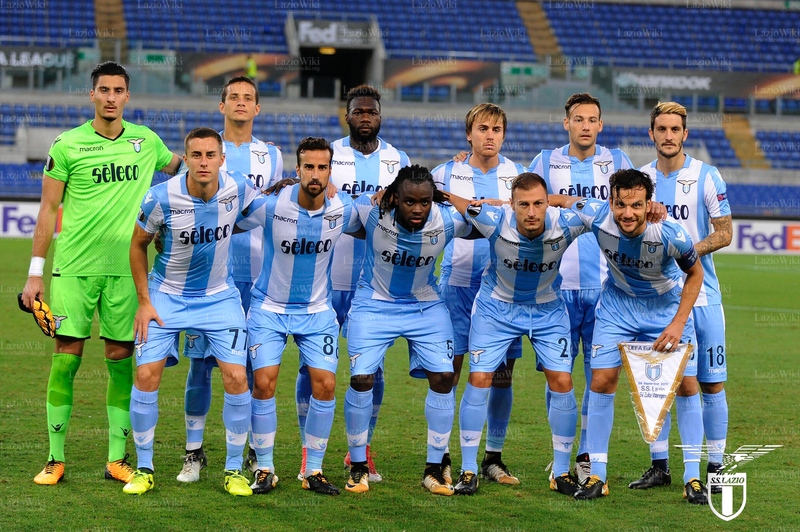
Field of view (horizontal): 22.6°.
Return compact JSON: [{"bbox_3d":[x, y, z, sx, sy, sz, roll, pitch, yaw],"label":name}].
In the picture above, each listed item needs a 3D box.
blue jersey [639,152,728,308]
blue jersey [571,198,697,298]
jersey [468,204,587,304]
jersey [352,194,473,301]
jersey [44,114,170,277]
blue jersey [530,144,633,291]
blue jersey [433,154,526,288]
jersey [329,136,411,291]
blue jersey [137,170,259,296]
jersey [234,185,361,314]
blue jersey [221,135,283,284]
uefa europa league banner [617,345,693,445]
[{"bbox_3d":[1.303,-0.167,9.420,0.480,0.700,0.280,2,2,17],"label":"blue jersey"},{"bbox_3d":[1.041,-0.069,8.870,0.540,0.530,0.320,9,47,10],"label":"blue jersey"},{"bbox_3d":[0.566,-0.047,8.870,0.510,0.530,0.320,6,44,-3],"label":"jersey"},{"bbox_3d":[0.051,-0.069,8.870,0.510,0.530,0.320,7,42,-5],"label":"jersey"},{"bbox_3d":[-1.368,-0.322,9.380,0.600,0.740,0.320,1,2,-9],"label":"jersey"},{"bbox_3d":[0.868,-0.228,9.500,0.500,0.680,0.270,1,2,2],"label":"blue jersey"},{"bbox_3d":[0.402,-0.209,9.500,0.500,0.660,0.270,1,2,0],"label":"blue jersey"},{"bbox_3d":[-0.168,-0.247,9.480,0.510,0.710,0.280,1,2,0],"label":"jersey"},{"bbox_3d":[-0.897,-0.131,8.900,0.520,0.590,0.320,0,34,-16],"label":"blue jersey"},{"bbox_3d":[-0.463,-0.075,9.120,0.540,0.570,0.290,5,16,0],"label":"jersey"},{"bbox_3d":[-0.773,-0.272,9.450,0.480,0.720,0.320,1,4,-5],"label":"blue jersey"},{"bbox_3d":[1.117,0.554,8.720,0.325,0.435,0.030,2,2,3],"label":"uefa europa league banner"}]

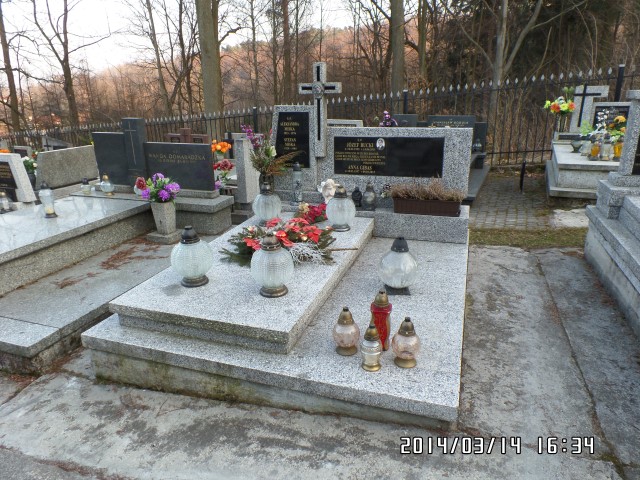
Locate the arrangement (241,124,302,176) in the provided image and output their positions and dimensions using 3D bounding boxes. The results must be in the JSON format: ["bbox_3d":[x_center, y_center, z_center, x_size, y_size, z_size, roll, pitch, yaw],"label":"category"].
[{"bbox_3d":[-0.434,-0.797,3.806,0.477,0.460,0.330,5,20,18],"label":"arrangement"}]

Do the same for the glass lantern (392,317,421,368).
[{"bbox_3d":[0.361,0.423,1.769,0.120,0.222,0.120,5,20,19],"label":"glass lantern"}]

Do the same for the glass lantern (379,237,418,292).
[{"bbox_3d":[0.487,0.149,2.636,0.239,0.351,0.239,5,19,19],"label":"glass lantern"}]

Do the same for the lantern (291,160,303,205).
[{"bbox_3d":[-0.220,-0.515,3.879,0.100,0.393,0.100,5,20,18],"label":"lantern"}]

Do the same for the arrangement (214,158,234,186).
[{"bbox_3d":[-1.065,-0.734,4.694,0.265,0.345,0.212,5,20,18],"label":"arrangement"}]

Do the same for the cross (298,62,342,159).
[{"bbox_3d":[0.018,-1.187,3.925,0.390,0.821,0.094,5,19,19],"label":"cross"}]

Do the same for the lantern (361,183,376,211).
[{"bbox_3d":[0.427,-0.378,3.663,0.121,0.234,0.121,5,20,18],"label":"lantern"}]

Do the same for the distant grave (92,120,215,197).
[{"bbox_3d":[-1.690,-0.842,4.297,1.474,0.753,0.187,5,20,21],"label":"distant grave"}]

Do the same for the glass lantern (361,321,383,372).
[{"bbox_3d":[0.215,0.444,1.757,0.087,0.201,0.087,5,20,19],"label":"glass lantern"}]

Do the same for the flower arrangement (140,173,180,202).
[{"bbox_3d":[-1.563,-0.515,4.167,0.343,0.288,0.292,5,19,19],"label":"flower arrangement"}]

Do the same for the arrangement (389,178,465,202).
[{"bbox_3d":[0.917,-0.438,3.653,0.623,0.170,0.210,5,19,19],"label":"arrangement"}]

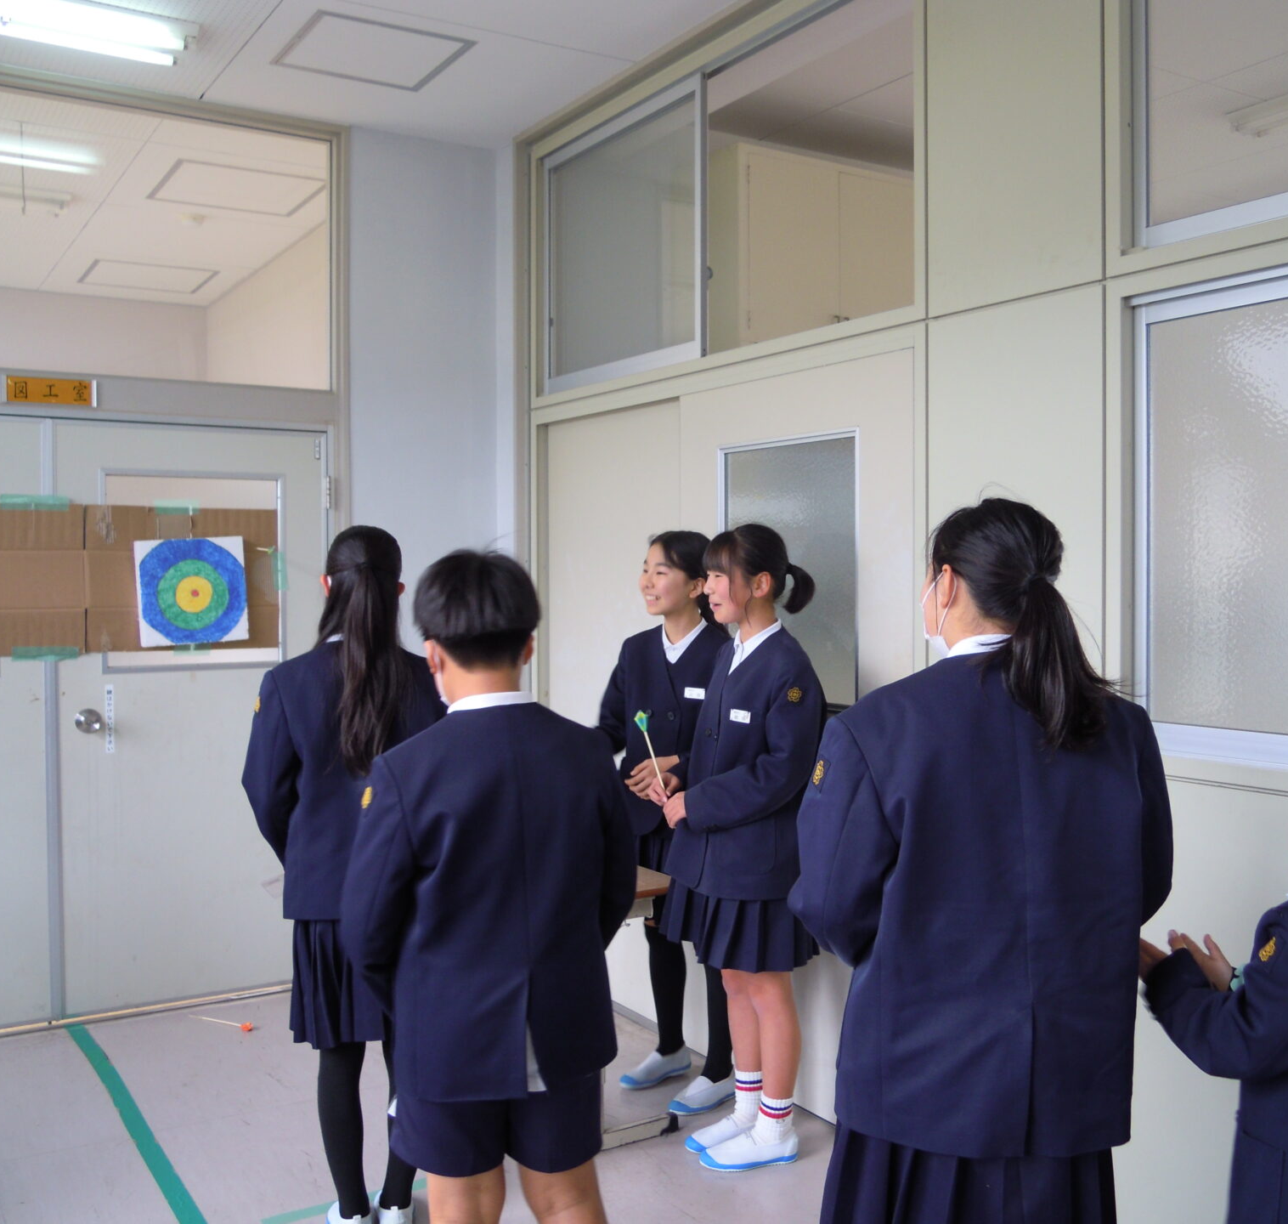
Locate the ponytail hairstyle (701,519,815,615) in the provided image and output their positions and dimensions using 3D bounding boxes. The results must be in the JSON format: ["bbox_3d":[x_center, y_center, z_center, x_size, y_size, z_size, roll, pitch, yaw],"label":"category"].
[{"bbox_3d":[0.281,-0.099,3.183,0.255,0.225,0.170,-1,2,-18],"label":"ponytail hairstyle"}]

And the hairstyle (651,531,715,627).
[{"bbox_3d":[0.137,-0.092,3.589,0.230,0.260,0.175,-2,2,-38],"label":"hairstyle"}]

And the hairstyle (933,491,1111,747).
[{"bbox_3d":[0.487,0.015,1.718,0.175,0.325,0.255,-1,2,-28],"label":"hairstyle"}]

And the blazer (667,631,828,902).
[{"bbox_3d":[0.247,0.343,3.193,0.300,0.630,0.420,-1,2,-25],"label":"blazer"}]

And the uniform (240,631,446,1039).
[{"bbox_3d":[-0.631,0.496,2.860,0.460,0.850,0.300,-1,2,-25],"label":"uniform"}]

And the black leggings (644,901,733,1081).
[{"bbox_3d":[0.123,1.016,3.584,0.160,0.450,0.300,-2,2,-33],"label":"black leggings"}]

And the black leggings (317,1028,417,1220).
[{"bbox_3d":[-0.590,1.101,2.860,0.225,0.420,0.150,-1,2,-25],"label":"black leggings"}]

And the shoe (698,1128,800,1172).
[{"bbox_3d":[0.253,1.267,3.149,0.243,0.082,0.090,-1,2,-9],"label":"shoe"}]

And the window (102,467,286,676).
[{"bbox_3d":[-1.477,-0.131,4.357,0.590,0.640,0.040,-2,2,-33],"label":"window"}]

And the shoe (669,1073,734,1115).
[{"bbox_3d":[0.164,1.255,3.507,0.240,0.082,0.090,-2,2,-42],"label":"shoe"}]

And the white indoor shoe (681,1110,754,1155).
[{"bbox_3d":[0.219,1.264,3.248,0.240,0.082,0.090,-1,2,-17],"label":"white indoor shoe"}]

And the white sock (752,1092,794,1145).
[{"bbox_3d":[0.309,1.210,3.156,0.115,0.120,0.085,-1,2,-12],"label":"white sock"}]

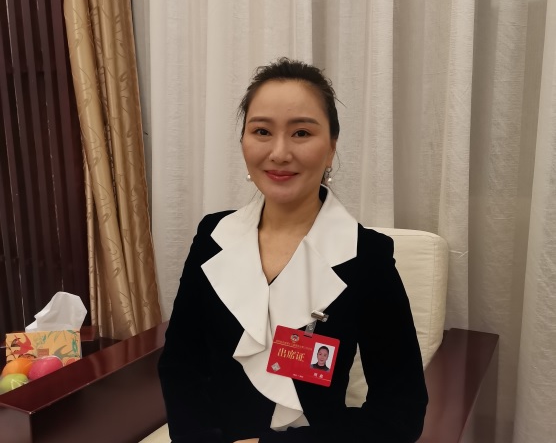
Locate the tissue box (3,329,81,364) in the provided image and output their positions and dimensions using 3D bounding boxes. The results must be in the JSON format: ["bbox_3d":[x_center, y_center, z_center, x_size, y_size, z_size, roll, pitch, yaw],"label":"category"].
[{"bbox_3d":[-0.582,0.318,1.406,0.174,0.100,0.100,-2,3,-14],"label":"tissue box"}]

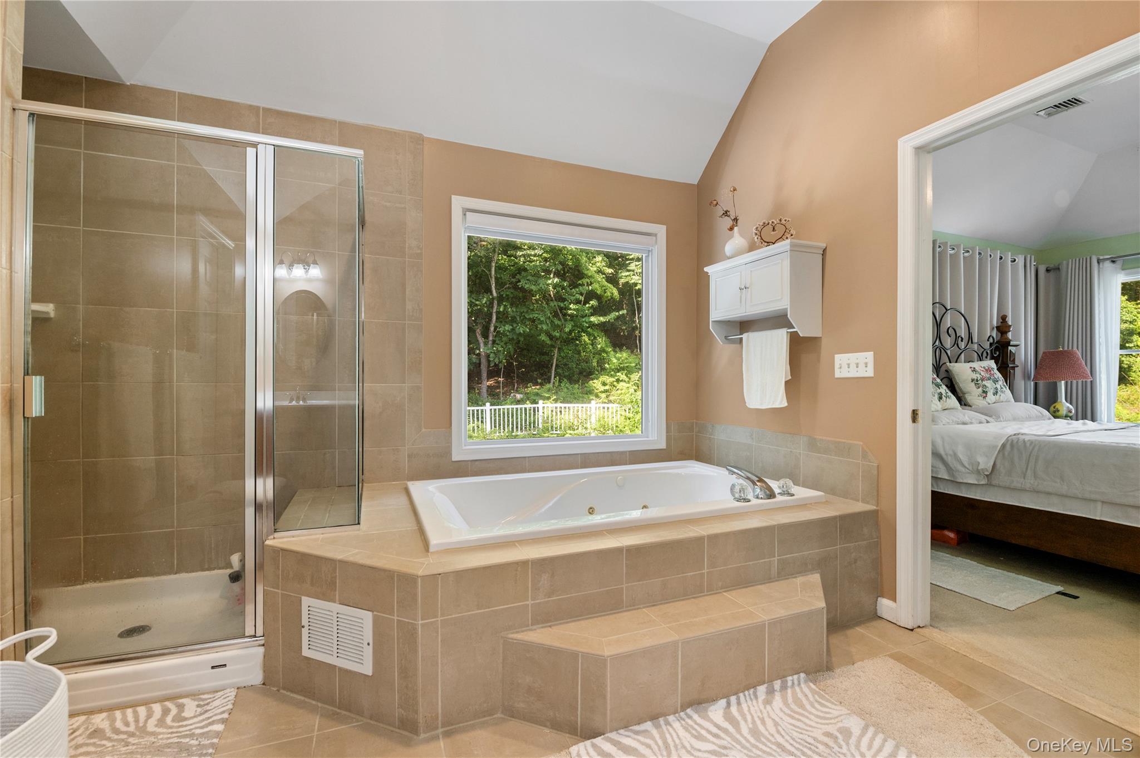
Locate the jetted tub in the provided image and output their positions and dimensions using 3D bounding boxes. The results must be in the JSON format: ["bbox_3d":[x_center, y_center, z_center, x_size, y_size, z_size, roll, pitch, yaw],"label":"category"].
[{"bbox_3d":[0.185,0.783,2.457,1.880,0.458,1.113,0,0,-22],"label":"jetted tub"}]

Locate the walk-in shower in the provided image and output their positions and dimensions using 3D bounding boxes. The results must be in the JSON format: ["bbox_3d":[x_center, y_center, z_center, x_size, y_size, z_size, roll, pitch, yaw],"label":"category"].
[{"bbox_3d":[-1.432,0.027,2.045,1.016,1.831,0.813,0,0,-22],"label":"walk-in shower"}]

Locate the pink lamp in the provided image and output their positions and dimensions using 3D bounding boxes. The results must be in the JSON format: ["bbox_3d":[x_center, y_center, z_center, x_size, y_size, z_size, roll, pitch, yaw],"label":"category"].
[{"bbox_3d":[4.689,0.044,4.523,0.395,0.690,0.395,0,0,-22],"label":"pink lamp"}]

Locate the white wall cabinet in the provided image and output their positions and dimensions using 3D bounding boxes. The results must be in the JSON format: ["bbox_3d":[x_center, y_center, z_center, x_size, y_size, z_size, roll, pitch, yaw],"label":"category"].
[{"bbox_3d":[1.050,-0.442,2.634,0.233,0.459,0.642,0,0,-22],"label":"white wall cabinet"}]

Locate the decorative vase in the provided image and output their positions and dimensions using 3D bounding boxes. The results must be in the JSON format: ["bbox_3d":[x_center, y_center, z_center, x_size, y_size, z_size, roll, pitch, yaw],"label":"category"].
[{"bbox_3d":[0.988,-0.789,2.808,0.131,0.216,0.131,0,0,-22],"label":"decorative vase"}]

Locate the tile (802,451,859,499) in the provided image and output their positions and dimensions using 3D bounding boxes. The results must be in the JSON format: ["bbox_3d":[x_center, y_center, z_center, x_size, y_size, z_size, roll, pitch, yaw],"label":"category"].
[{"bbox_3d":[1.302,0.491,2.384,0.011,0.198,0.341,0,0,-22],"label":"tile"}]

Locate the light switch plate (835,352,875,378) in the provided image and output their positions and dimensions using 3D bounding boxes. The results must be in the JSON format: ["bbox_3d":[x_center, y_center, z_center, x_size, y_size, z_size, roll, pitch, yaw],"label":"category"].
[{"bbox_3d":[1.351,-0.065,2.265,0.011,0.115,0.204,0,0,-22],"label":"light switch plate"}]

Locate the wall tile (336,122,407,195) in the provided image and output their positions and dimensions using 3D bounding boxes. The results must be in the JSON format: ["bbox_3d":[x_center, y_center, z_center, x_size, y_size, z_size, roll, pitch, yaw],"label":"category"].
[{"bbox_3d":[-1.062,-1.182,2.558,0.342,0.345,0.012,0,0,-22],"label":"wall tile"}]

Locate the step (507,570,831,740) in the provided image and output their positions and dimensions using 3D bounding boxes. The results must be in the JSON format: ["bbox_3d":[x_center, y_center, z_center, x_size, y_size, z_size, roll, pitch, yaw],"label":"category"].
[{"bbox_3d":[0.453,0.924,1.615,1.344,0.247,0.239,0,0,-22],"label":"step"}]

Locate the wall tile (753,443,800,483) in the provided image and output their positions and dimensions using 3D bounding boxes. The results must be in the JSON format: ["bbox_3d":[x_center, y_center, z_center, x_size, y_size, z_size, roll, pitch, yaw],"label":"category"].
[{"bbox_3d":[1.163,0.477,2.668,0.012,0.181,0.332,0,0,-22],"label":"wall tile"}]

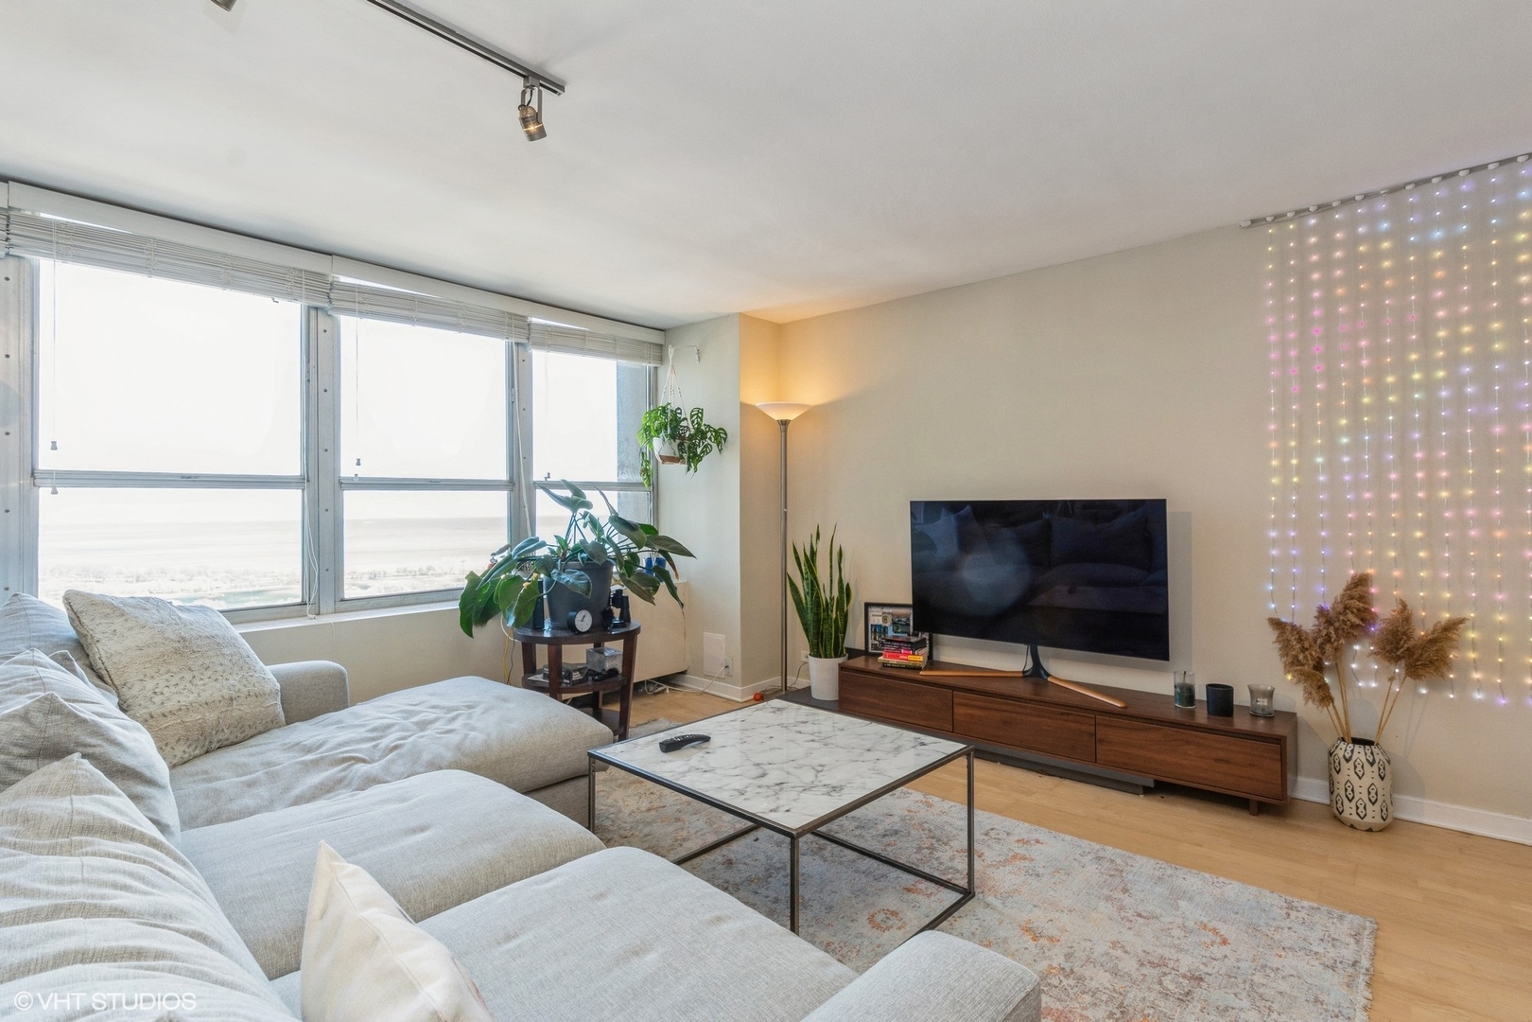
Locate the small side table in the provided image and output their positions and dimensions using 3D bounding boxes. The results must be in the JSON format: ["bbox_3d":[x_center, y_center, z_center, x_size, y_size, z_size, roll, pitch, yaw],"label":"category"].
[{"bbox_3d":[-0.967,0.913,3.290,0.630,0.610,0.610,-1,1,-39],"label":"small side table"}]

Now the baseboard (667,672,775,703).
[{"bbox_3d":[-0.322,1.166,4.360,0.710,0.095,0.318,0,1,39],"label":"baseboard"}]

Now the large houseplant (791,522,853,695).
[{"bbox_3d":[0.326,0.600,3.821,0.380,1.014,0.340,0,0,0],"label":"large houseplant"}]

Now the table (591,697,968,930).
[{"bbox_3d":[0.055,0.980,2.000,0.845,0.474,0.845,0,1,44],"label":"table"}]

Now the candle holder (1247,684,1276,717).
[{"bbox_3d":[2.095,0.803,2.698,0.092,0.114,0.092,0,0,36],"label":"candle holder"}]

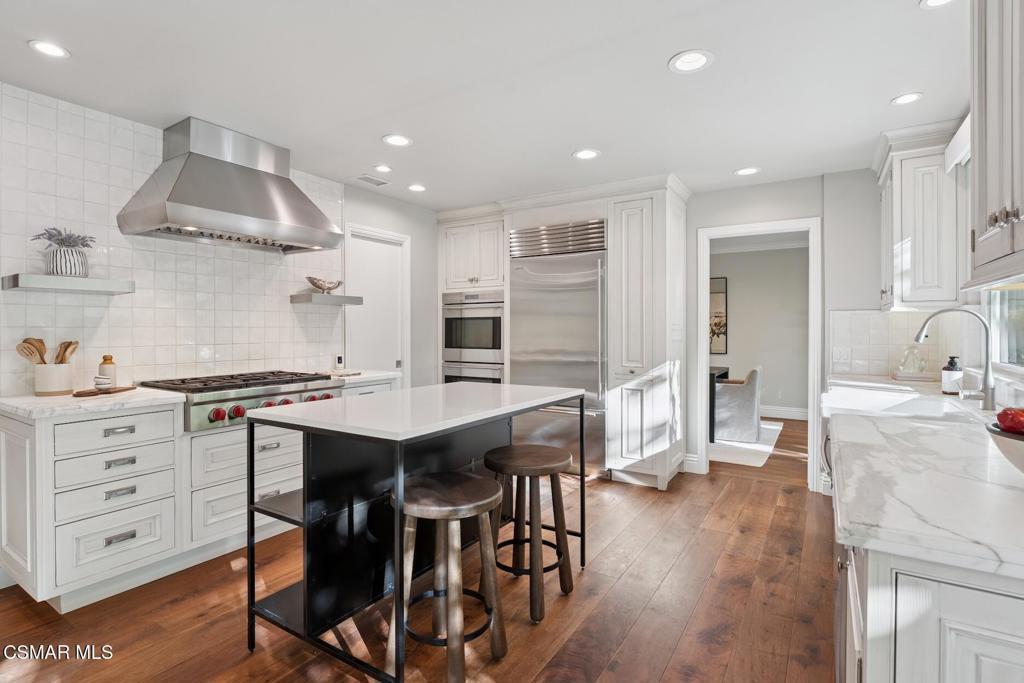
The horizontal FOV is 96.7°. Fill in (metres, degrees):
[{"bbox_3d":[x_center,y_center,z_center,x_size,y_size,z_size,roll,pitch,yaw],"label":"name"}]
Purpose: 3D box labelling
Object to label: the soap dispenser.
[{"bbox_3d":[2.061,0.159,2.131,0.074,0.175,0.074,0,1,30],"label":"soap dispenser"}]

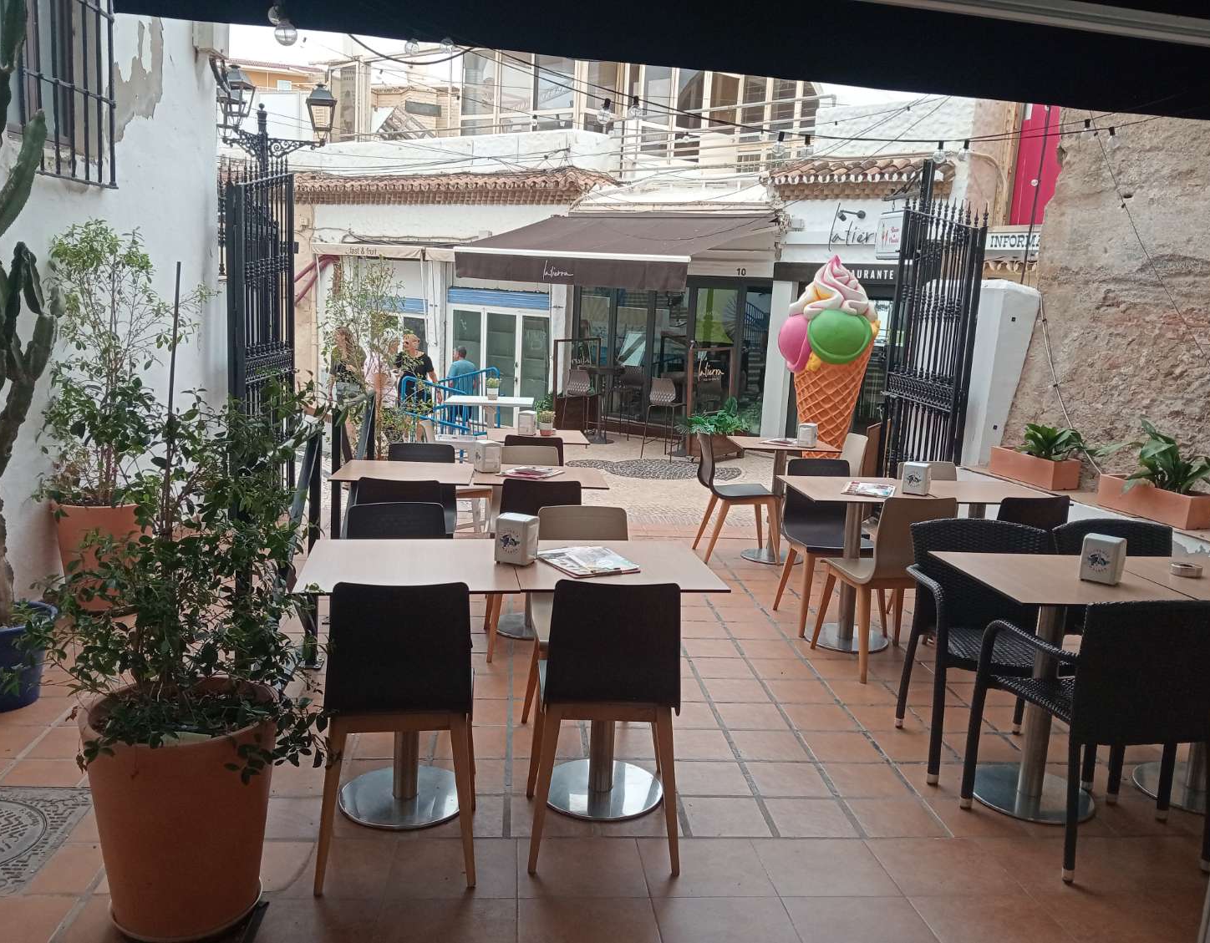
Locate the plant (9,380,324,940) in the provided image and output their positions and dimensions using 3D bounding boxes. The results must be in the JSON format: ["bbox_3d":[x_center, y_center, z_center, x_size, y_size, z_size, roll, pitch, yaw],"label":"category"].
[{"bbox_3d":[-1.055,0.434,2.449,0.740,1.310,0.680,2,9,-5],"label":"plant"}]

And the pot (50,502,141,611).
[{"bbox_3d":[-2.382,0.378,4.844,0.446,0.508,0.446,2,9,-6],"label":"pot"}]

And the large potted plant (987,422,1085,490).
[{"bbox_3d":[2.812,-0.129,6.620,0.220,0.380,0.640,0,9,-16],"label":"large potted plant"}]

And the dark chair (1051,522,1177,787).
[{"bbox_3d":[1.974,0.630,3.699,0.560,0.830,0.540,1,9,-12],"label":"dark chair"}]

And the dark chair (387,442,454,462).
[{"bbox_3d":[-0.875,0.303,4.914,0.440,0.820,0.480,1,9,-13],"label":"dark chair"}]

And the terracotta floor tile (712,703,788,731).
[{"bbox_3d":[0.567,0.953,3.924,0.245,0.015,0.253,2,9,-5],"label":"terracotta floor tile"}]

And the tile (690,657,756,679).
[{"bbox_3d":[0.517,0.870,4.465,0.250,0.015,0.250,2,9,-6],"label":"tile"}]

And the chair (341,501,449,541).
[{"bbox_3d":[-0.663,0.560,3.375,0.450,0.820,0.510,0,10,-21],"label":"chair"}]

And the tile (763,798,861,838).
[{"bbox_3d":[0.639,1.081,3.158,0.245,0.010,0.240,2,10,-6],"label":"tile"}]

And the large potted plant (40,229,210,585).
[{"bbox_3d":[-2.264,-0.257,4.720,0.800,1.780,0.720,2,10,-6],"label":"large potted plant"}]

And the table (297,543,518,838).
[{"bbox_3d":[-0.598,0.642,3.089,0.600,0.746,0.600,1,9,-10],"label":"table"}]

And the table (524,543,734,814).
[{"bbox_3d":[0.001,0.654,3.194,0.605,0.750,0.590,1,10,-10],"label":"table"}]

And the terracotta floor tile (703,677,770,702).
[{"bbox_3d":[0.543,0.903,4.157,0.246,0.010,0.247,2,10,-6],"label":"terracotta floor tile"}]

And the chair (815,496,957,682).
[{"bbox_3d":[1.265,0.466,4.551,0.450,0.820,0.480,0,9,-15],"label":"chair"}]

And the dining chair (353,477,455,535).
[{"bbox_3d":[-0.858,0.392,4.356,0.440,0.820,0.480,2,9,-4],"label":"dining chair"}]

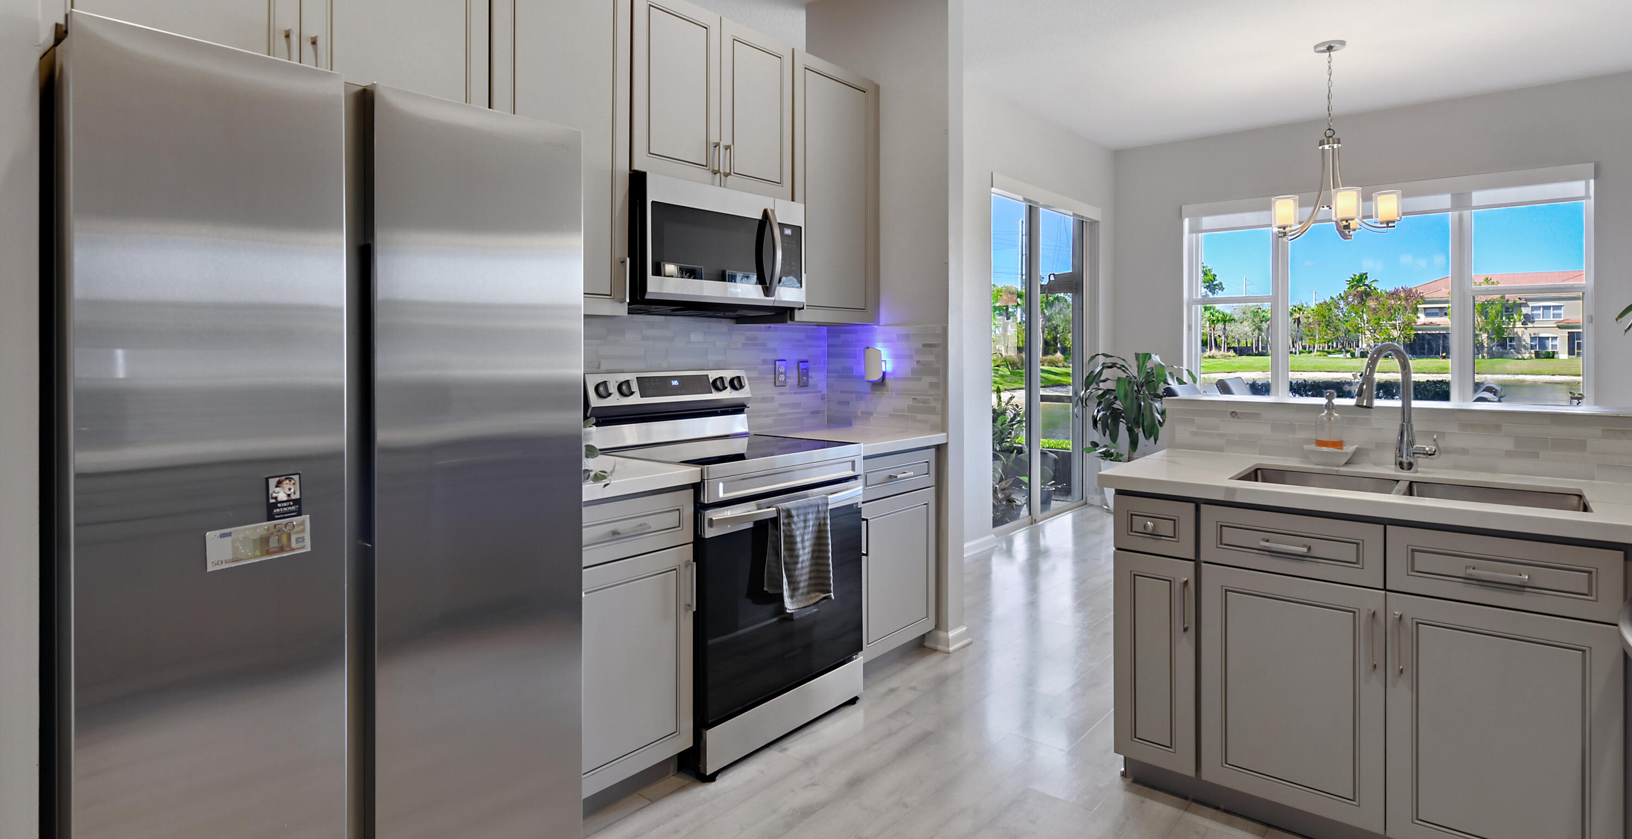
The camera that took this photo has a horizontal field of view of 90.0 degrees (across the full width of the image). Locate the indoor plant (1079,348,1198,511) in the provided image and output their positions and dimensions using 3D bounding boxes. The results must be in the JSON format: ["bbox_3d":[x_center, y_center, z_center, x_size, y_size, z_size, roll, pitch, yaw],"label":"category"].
[{"bbox_3d":[2.485,0.102,6.324,0.760,1.240,0.820,2,3,39],"label":"indoor plant"}]

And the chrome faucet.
[{"bbox_3d":[1.707,-0.037,2.391,0.250,0.375,0.125,-1,3,-26],"label":"chrome faucet"}]

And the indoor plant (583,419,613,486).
[{"bbox_3d":[-0.684,0.091,2.285,0.200,0.200,0.200,2,3,39],"label":"indoor plant"}]

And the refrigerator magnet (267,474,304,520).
[{"bbox_3d":[-0.956,0.139,1.465,0.006,0.074,0.056,2,3,39],"label":"refrigerator magnet"}]

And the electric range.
[{"bbox_3d":[-0.302,0.435,2.868,0.650,1.190,0.765,2,3,39],"label":"electric range"}]

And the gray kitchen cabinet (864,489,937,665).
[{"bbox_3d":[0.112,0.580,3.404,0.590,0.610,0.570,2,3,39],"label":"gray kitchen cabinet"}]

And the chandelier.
[{"bbox_3d":[2.788,-1.496,4.418,0.650,1.040,0.660,2,3,39],"label":"chandelier"}]

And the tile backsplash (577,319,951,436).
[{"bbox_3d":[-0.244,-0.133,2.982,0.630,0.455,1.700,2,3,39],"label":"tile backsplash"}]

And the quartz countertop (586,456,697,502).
[{"bbox_3d":[-0.720,0.169,2.420,0.610,0.042,0.500,2,3,39],"label":"quartz countertop"}]

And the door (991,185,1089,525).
[{"bbox_3d":[1.634,-0.406,5.889,0.100,2.300,1.720,2,3,39],"label":"door"}]

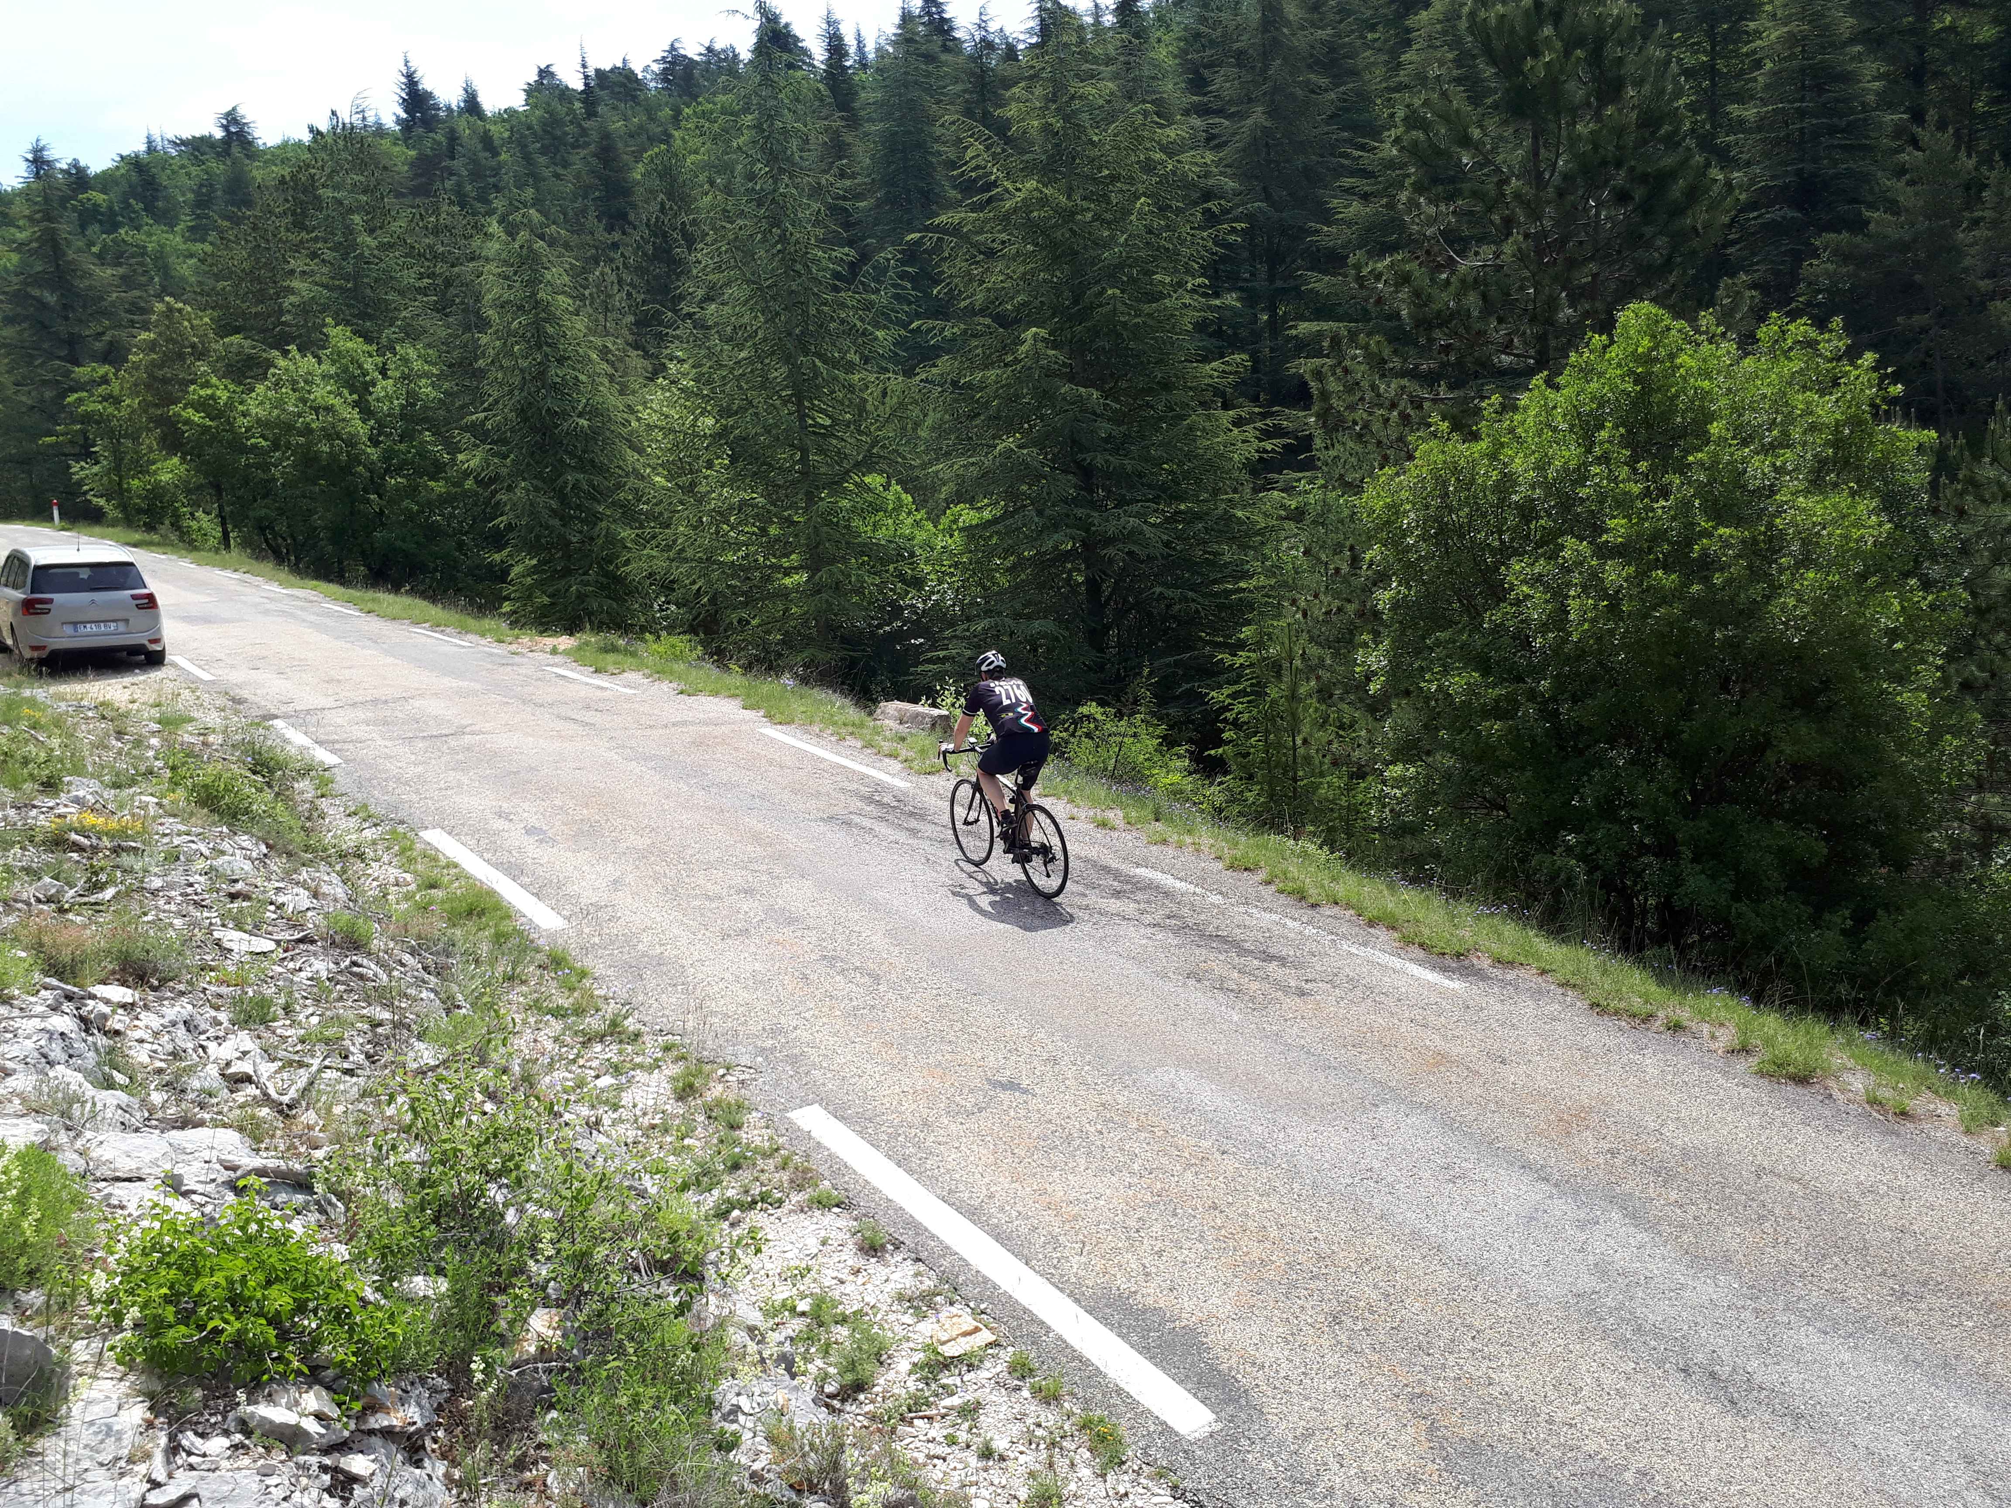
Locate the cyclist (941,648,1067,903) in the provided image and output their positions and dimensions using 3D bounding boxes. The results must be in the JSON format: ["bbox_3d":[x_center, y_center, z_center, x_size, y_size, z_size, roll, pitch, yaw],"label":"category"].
[{"bbox_3d":[-0.028,0.111,11.494,0.480,1.670,1.680,-10,13,-30],"label":"cyclist"}]

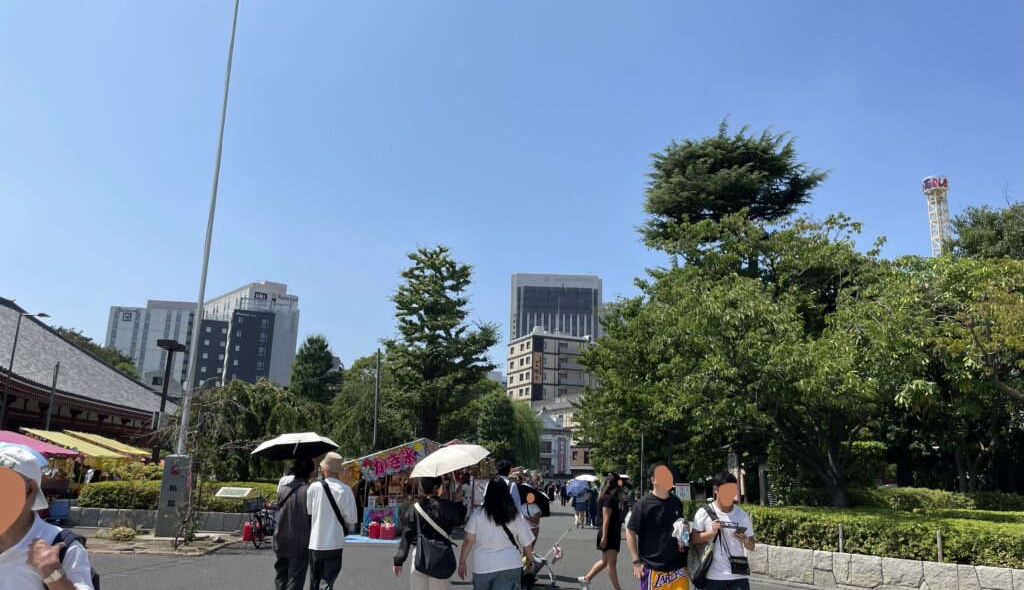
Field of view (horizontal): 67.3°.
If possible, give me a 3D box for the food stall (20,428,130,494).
[{"bbox_3d":[-15.270,6.124,26.405,2.750,2.750,2.700,2,-14,0],"label":"food stall"}]

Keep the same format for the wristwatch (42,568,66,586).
[{"bbox_3d":[-1.379,0.849,2.320,0.062,0.042,0.055,-22,-3,-24],"label":"wristwatch"}]

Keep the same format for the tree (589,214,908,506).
[{"bbox_3d":[6.394,1.938,20.662,8.922,8.371,7.500,2,-14,0],"label":"tree"}]

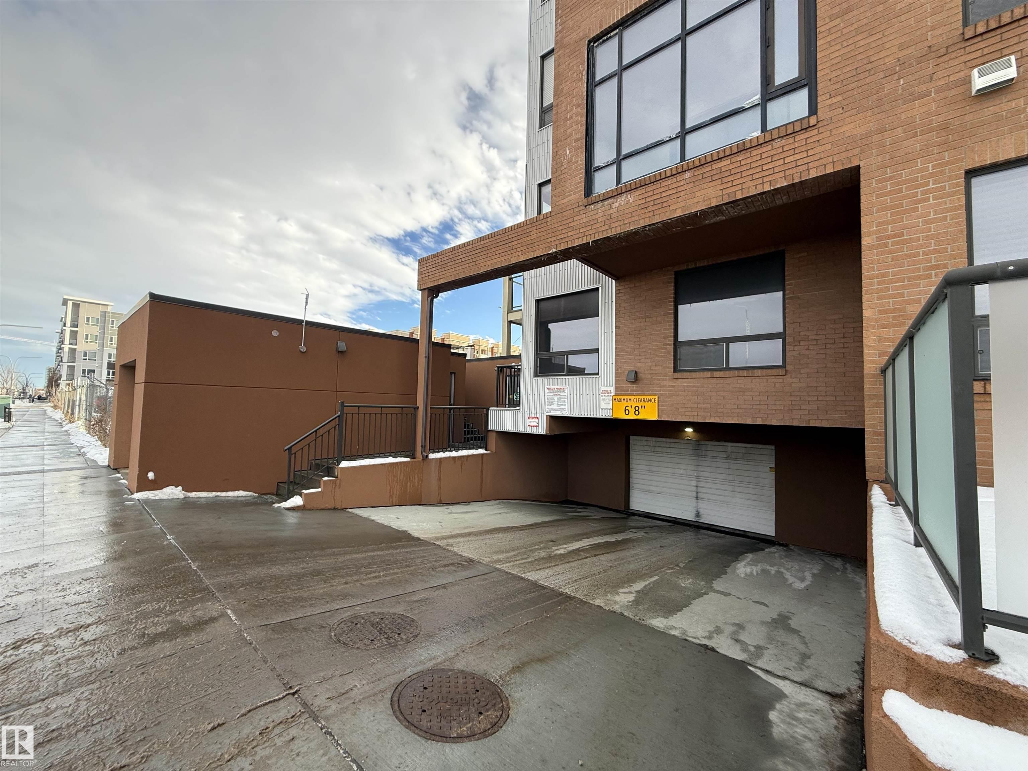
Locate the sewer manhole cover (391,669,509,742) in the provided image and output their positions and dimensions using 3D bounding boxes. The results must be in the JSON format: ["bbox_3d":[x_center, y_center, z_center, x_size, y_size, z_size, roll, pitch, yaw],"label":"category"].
[{"bbox_3d":[-0.355,1.806,2.351,0.670,0.050,0.670,6,-8,1],"label":"sewer manhole cover"}]

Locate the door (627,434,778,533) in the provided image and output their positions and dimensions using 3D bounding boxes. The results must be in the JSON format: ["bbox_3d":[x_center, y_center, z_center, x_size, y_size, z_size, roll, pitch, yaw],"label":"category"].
[{"bbox_3d":[4.465,2.353,10.258,3.455,1.986,0.100,-1,-4,41],"label":"door"}]

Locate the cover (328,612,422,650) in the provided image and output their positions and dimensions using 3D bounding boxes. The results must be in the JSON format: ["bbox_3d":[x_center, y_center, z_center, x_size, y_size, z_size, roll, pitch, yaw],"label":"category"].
[{"bbox_3d":[-1.057,1.888,3.189,0.670,0.050,0.670,-1,-11,41],"label":"cover"}]

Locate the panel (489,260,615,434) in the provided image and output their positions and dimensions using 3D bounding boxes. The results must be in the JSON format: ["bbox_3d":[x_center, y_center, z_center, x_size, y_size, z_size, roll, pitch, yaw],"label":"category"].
[{"bbox_3d":[0.688,-0.791,9.230,3.371,3.774,0.100,-1,-4,41],"label":"panel"}]

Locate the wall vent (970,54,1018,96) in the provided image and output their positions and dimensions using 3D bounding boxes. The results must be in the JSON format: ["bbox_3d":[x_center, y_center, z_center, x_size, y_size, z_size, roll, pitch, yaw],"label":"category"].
[{"bbox_3d":[3.981,-2.588,3.448,0.238,0.220,0.110,-1,-4,41],"label":"wall vent"}]

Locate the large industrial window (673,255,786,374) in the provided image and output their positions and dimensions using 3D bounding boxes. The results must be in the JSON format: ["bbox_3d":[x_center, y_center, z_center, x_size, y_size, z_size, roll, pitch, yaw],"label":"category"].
[{"bbox_3d":[3.507,-1.136,6.867,1.678,1.799,0.100,-1,-4,41],"label":"large industrial window"}]

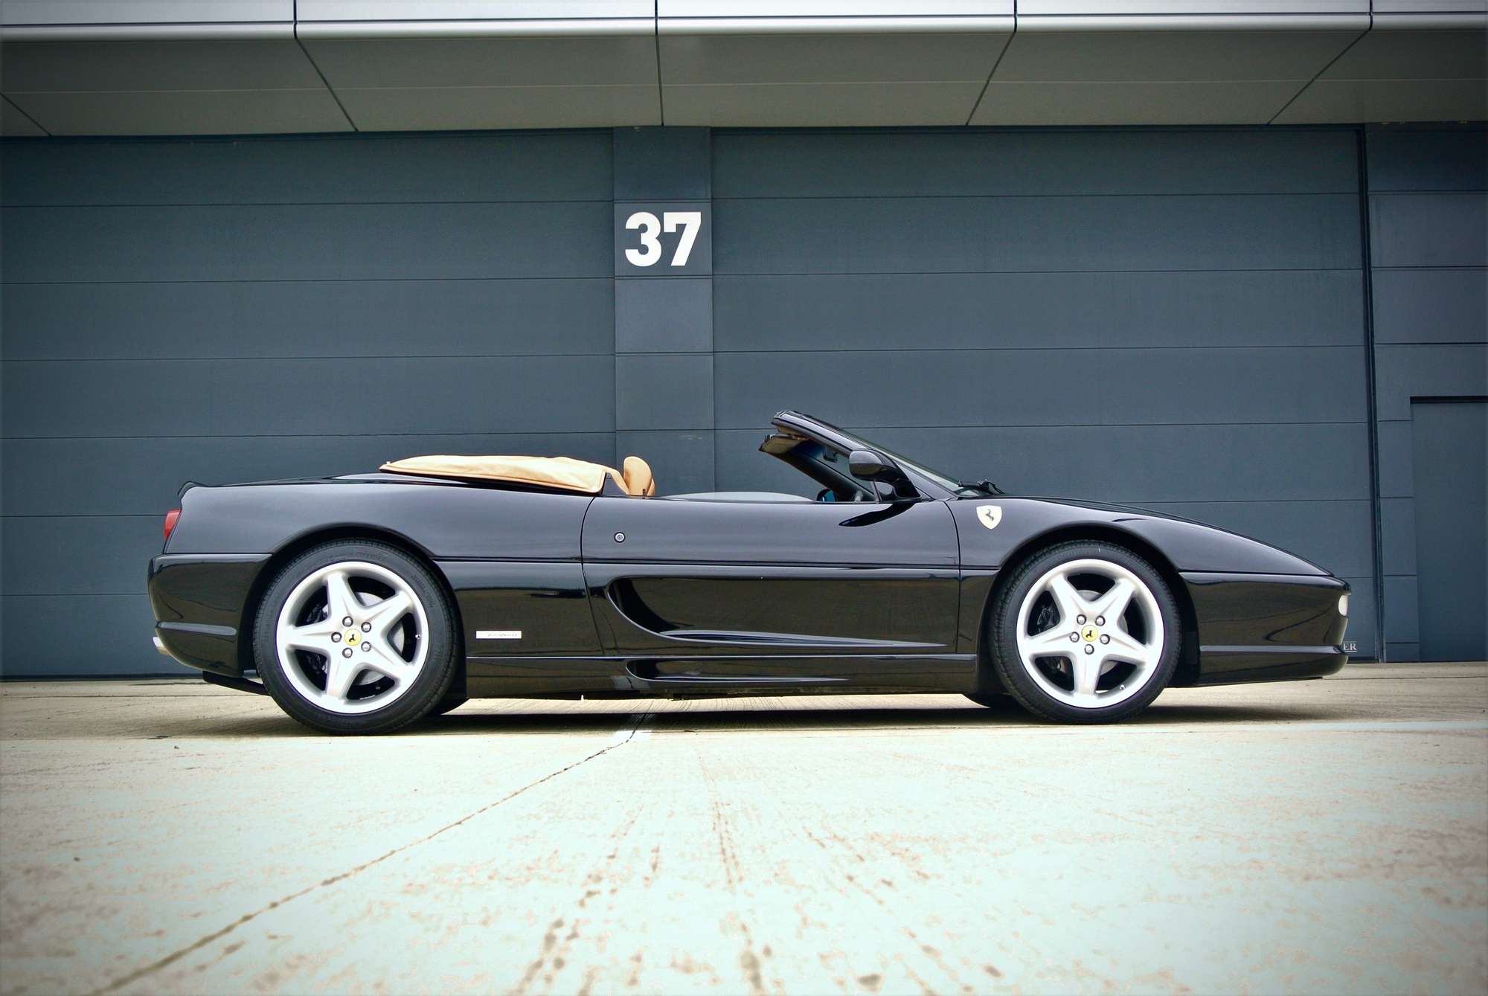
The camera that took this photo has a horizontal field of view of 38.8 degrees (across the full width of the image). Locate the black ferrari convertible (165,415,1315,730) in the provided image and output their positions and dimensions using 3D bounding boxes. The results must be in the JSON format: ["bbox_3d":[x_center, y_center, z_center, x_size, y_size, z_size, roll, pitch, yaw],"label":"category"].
[{"bbox_3d":[0.060,0.257,7.920,4.250,1.140,1.930,-1,-4,-2],"label":"black ferrari convertible"}]

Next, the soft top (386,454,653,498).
[{"bbox_3d":[-0.823,-0.059,7.907,0.900,0.200,1.300,-1,-4,-2],"label":"soft top"}]

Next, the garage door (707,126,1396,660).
[{"bbox_3d":[2.509,-0.878,17.732,5.510,4.540,0.120,-1,-4,-1],"label":"garage door"}]

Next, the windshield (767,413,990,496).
[{"bbox_3d":[0.510,-0.141,7.963,0.870,0.350,1.420,-1,-4,-2],"label":"windshield"}]

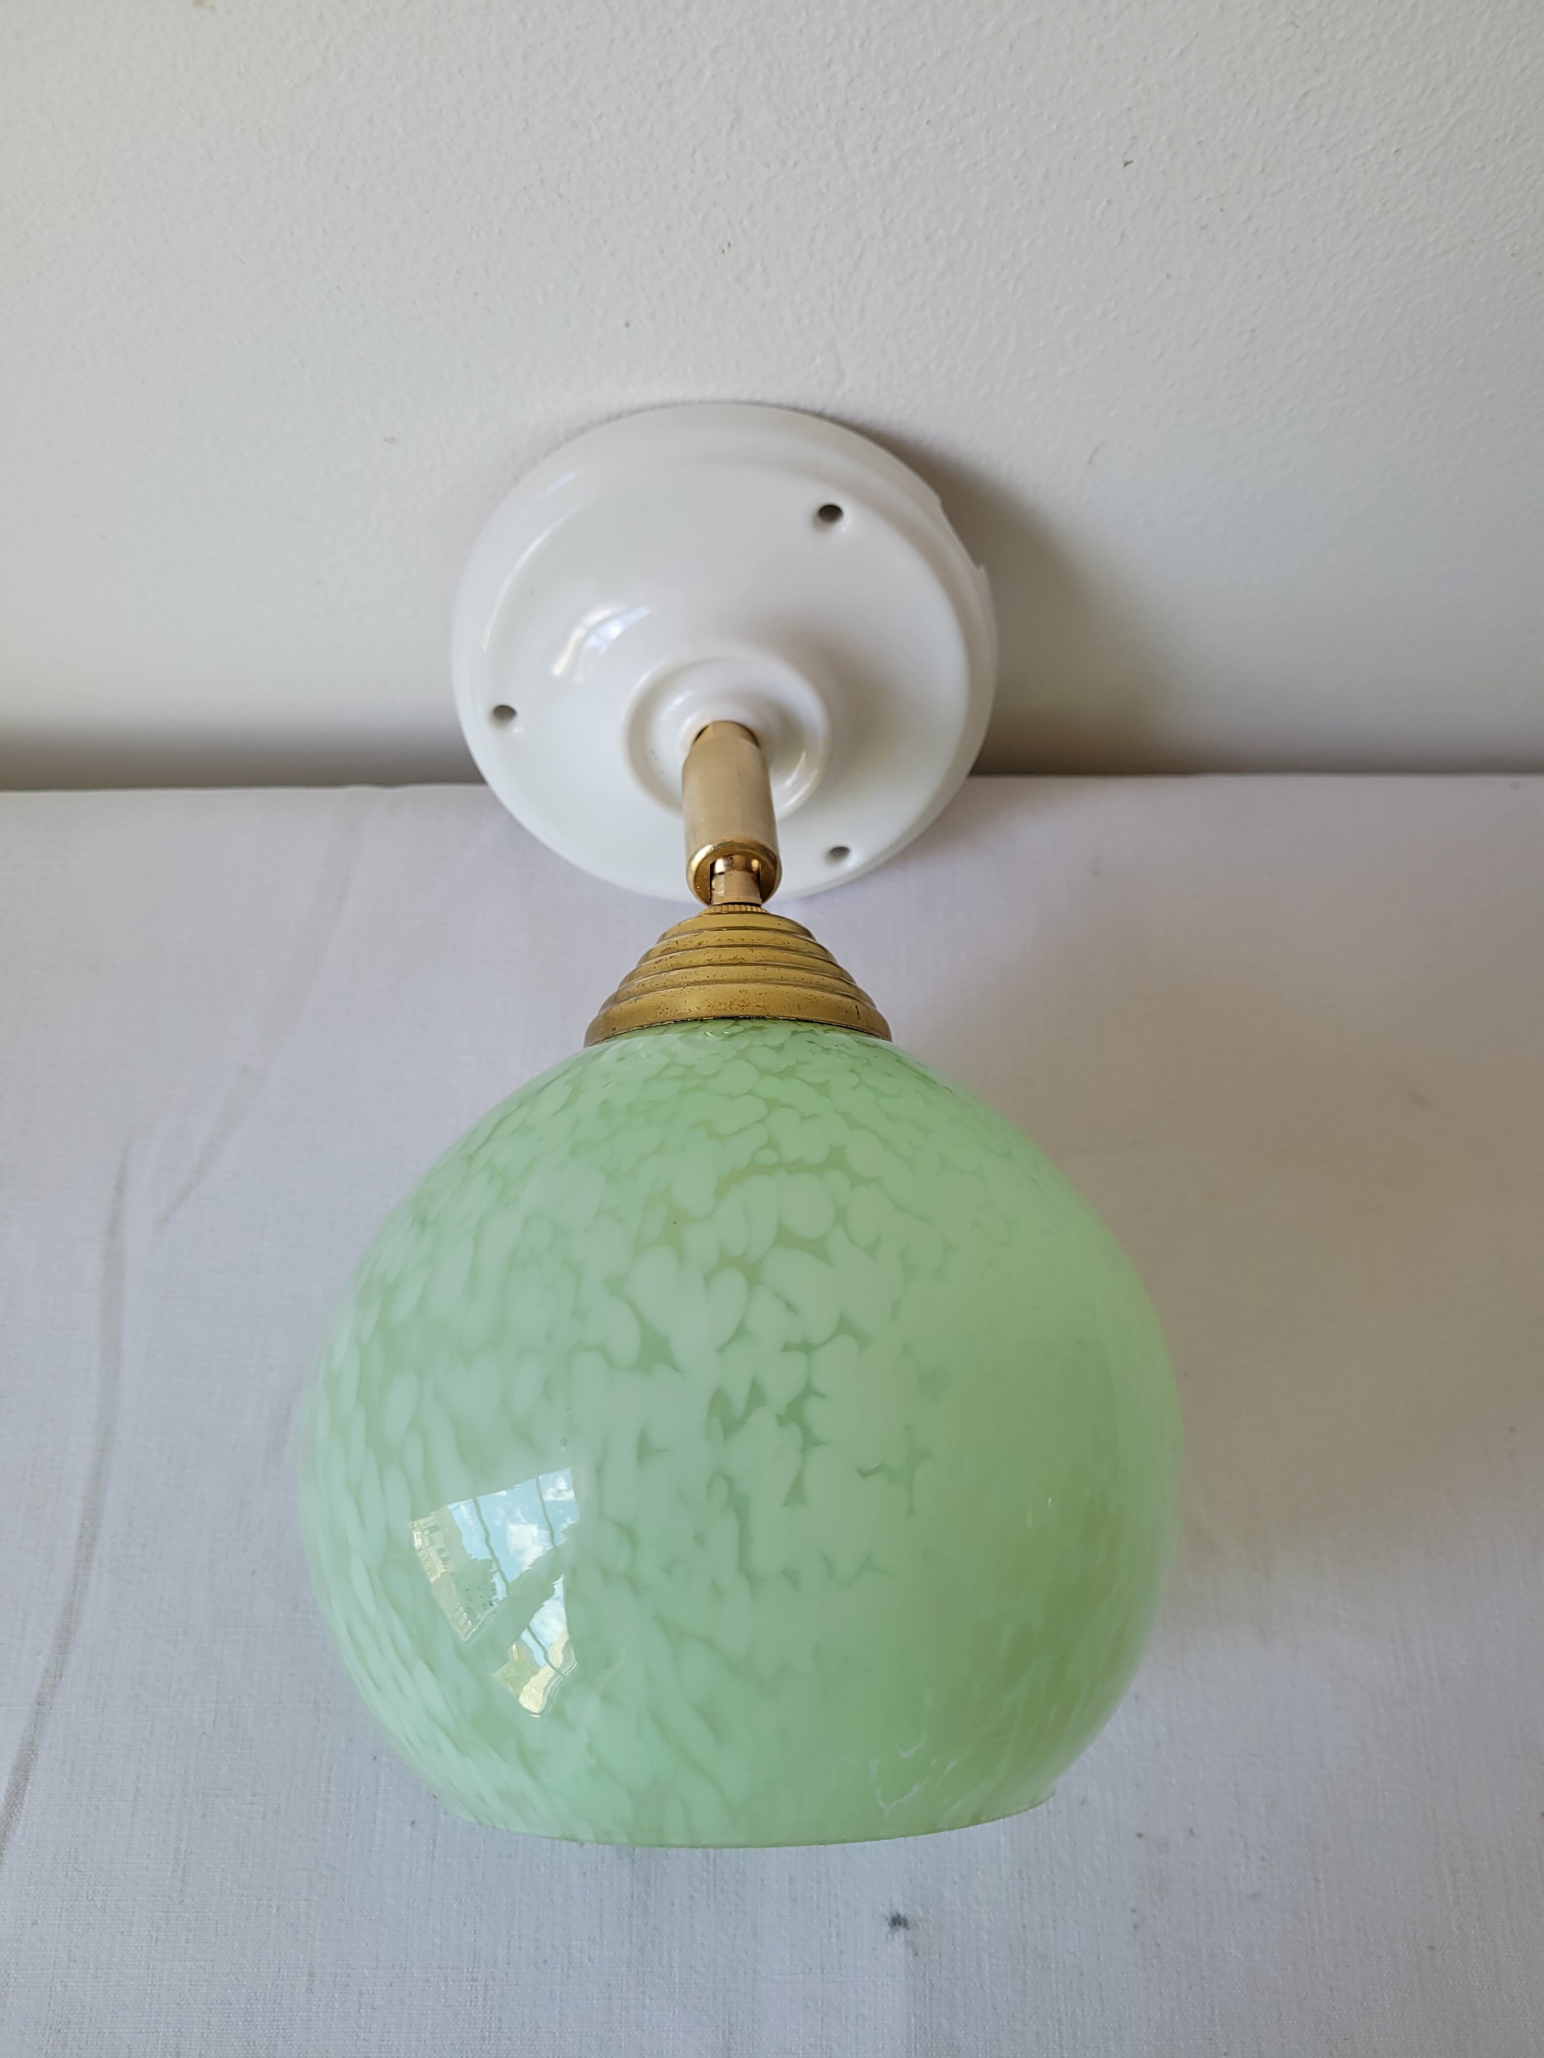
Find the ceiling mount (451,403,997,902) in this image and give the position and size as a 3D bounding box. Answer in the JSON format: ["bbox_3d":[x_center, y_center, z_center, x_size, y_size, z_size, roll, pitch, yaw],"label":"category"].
[{"bbox_3d":[-0.010,-0.073,0.351,0.126,0.126,0.031,-1,43,-1],"label":"ceiling mount"}]

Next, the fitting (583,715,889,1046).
[{"bbox_3d":[-0.007,-0.033,0.306,0.063,0.063,0.084,-1,74,0],"label":"fitting"}]

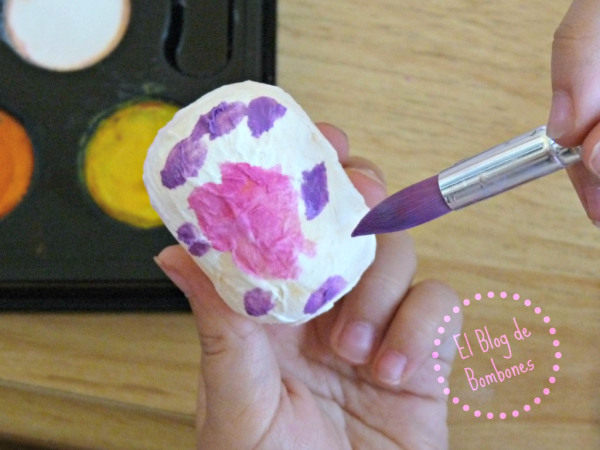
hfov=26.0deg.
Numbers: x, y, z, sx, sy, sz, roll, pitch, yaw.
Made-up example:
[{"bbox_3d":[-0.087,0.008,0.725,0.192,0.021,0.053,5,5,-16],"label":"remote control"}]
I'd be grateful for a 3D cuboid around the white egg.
[{"bbox_3d":[-0.008,-0.004,0.263,0.036,0.036,0.051,-36,90,0],"label":"white egg"}]

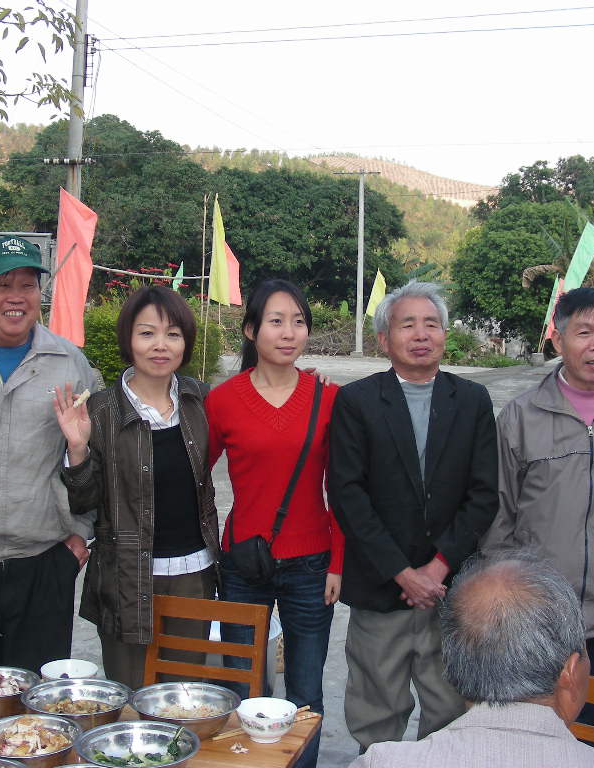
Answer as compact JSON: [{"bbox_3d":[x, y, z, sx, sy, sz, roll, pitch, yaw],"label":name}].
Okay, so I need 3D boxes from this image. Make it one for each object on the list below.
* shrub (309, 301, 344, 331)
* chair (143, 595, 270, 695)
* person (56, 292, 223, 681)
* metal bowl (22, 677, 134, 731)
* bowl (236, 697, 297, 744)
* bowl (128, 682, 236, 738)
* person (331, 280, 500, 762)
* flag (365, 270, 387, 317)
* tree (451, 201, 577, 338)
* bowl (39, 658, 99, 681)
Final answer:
[{"bbox_3d":[0.896,-2.147,38.000,1.500,1.400,1.300,2,5,0],"label":"shrub"},{"bbox_3d":[-0.291,1.007,2.900,0.360,0.810,0.410,3,5,12],"label":"chair"},{"bbox_3d":[-0.421,0.538,3.022,0.460,1.594,0.360,0,5,-9],"label":"person"},{"bbox_3d":[-0.436,0.659,2.245,0.212,0.070,0.212,2,5,0],"label":"metal bowl"},{"bbox_3d":[-0.060,0.673,2.228,0.121,0.063,0.121,2,5,0],"label":"bowl"},{"bbox_3d":[-0.221,0.665,2.245,0.212,0.069,0.212,2,5,0],"label":"bowl"},{"bbox_3d":[0.292,0.548,2.913,0.460,1.606,0.310,1,5,0],"label":"person"},{"bbox_3d":[2.829,-3.220,40.000,0.480,1.800,0.120,15,0,0],"label":"flag"},{"bbox_3d":[5.370,-2.635,27.370,3.500,3.600,3.400,1,5,0],"label":"tree"},{"bbox_3d":[-0.484,0.636,2.395,0.122,0.060,0.122,0,5,0],"label":"bowl"}]

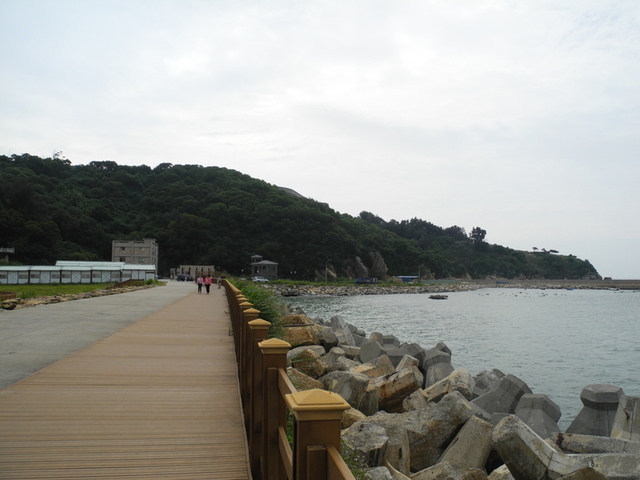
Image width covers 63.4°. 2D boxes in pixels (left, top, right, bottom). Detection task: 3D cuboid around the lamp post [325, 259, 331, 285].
[{"bbox_3d":[2.196,7.565,124.452,1.500,5.778,0.250,-2,-5,26],"label":"lamp post"}]

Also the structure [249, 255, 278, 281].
[{"bbox_3d":[-17.527,9.019,164.769,8.400,8.382,8.200,1,-4,-5],"label":"structure"}]

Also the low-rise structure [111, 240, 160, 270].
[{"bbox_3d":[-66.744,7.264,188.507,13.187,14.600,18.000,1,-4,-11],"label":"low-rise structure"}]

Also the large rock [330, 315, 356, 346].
[{"bbox_3d":[1.236,4.812,27.226,1.150,1.650,1.150,2,-4,-15],"label":"large rock"}]

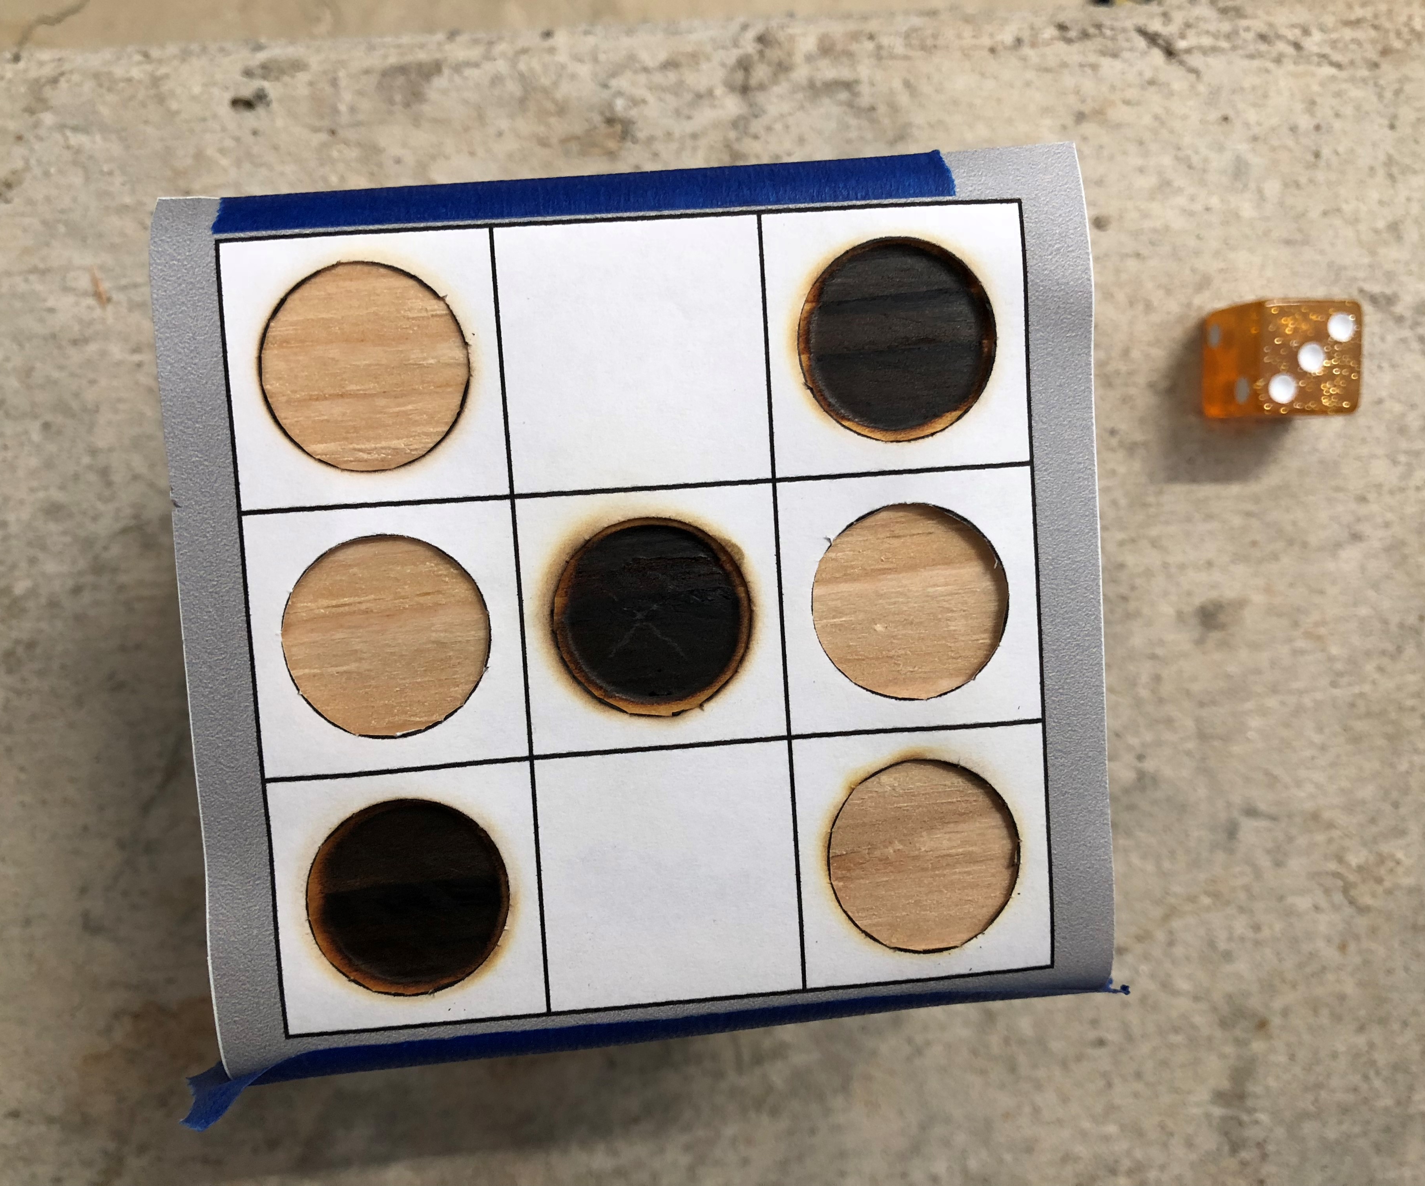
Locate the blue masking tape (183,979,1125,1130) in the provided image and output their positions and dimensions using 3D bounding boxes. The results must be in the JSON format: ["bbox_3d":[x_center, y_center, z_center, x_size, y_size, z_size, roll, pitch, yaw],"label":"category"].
[{"bbox_3d":[-0.006,0.049,0.149,0.104,0.018,0.007,-4,94,-4],"label":"blue masking tape"}]

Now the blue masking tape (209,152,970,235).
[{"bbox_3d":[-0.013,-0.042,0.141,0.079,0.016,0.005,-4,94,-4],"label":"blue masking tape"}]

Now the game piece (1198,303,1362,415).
[{"bbox_3d":[0.083,-0.034,0.187,0.016,0.016,0.016,-1,94,-4],"label":"game piece"}]

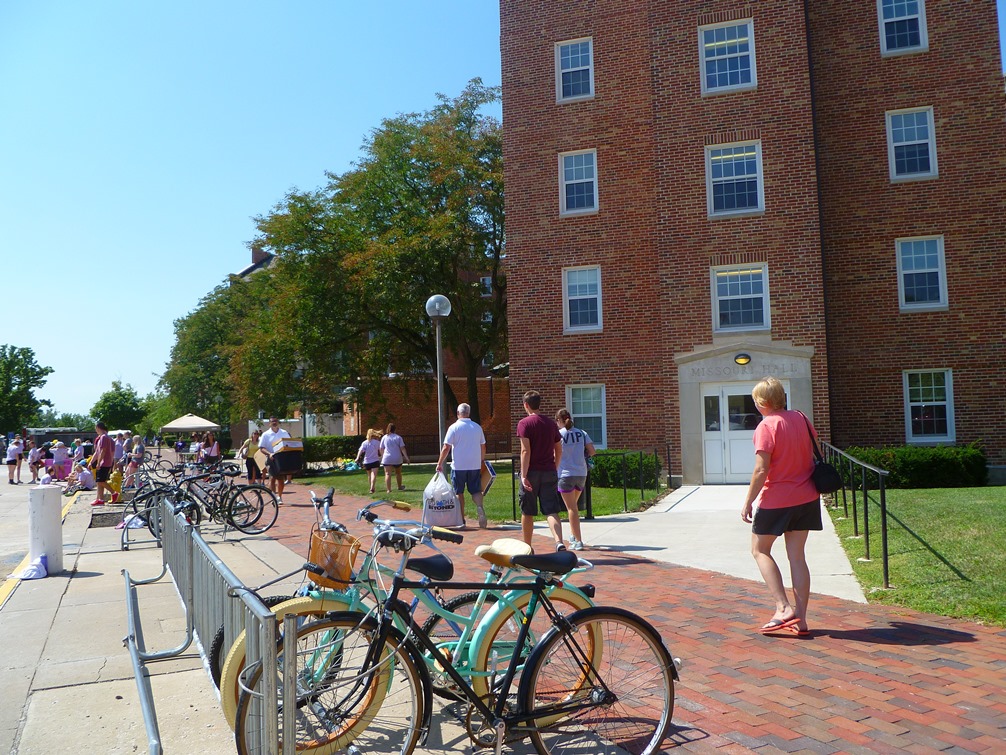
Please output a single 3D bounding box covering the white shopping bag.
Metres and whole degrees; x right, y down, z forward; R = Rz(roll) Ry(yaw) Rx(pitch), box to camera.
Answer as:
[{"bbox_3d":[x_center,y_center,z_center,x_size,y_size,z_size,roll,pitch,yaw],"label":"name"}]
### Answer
[{"bbox_3d":[-0.862,1.732,11.600,0.540,0.820,0.330,-1,-5,-3],"label":"white shopping bag"}]

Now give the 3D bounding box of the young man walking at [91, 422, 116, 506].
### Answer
[{"bbox_3d":[-8.481,1.849,17.300,0.560,1.760,0.470,-1,-5,0],"label":"young man walking"}]

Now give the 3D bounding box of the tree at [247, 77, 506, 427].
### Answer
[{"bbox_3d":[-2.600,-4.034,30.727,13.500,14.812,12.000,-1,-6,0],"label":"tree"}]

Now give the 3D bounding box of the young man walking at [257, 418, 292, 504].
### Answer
[{"bbox_3d":[-4.619,1.682,16.585,0.620,1.754,0.500,1,-6,-22],"label":"young man walking"}]

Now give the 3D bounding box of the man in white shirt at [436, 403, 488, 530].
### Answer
[{"bbox_3d":[-0.583,1.262,11.737,0.660,1.793,0.480,0,-6,-13],"label":"man in white shirt"}]

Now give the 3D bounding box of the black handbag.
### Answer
[{"bbox_3d":[2.121,0.506,5.420,0.130,0.530,0.260,2,-7,-35],"label":"black handbag"}]

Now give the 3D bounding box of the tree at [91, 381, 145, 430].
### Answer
[{"bbox_3d":[-30.713,3.724,64.674,4.500,7.000,4.500,1,-6,-25],"label":"tree"}]

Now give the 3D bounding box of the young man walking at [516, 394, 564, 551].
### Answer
[{"bbox_3d":[0.406,1.061,9.288,0.500,1.820,0.520,1,-6,-22],"label":"young man walking"}]

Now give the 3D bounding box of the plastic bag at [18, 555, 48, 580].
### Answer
[{"bbox_3d":[-4.752,1.929,8.220,0.330,0.200,0.260,2,-6,-30],"label":"plastic bag"}]

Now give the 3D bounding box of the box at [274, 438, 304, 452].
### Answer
[{"bbox_3d":[-4.322,1.370,16.400,0.440,0.240,0.360,3,-19,-41],"label":"box"}]

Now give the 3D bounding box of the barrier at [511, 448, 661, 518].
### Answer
[{"bbox_3d":[1.567,1.712,13.496,0.550,1.020,3.800,-6,-7,44],"label":"barrier"}]

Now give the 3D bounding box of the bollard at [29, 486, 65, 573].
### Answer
[{"bbox_3d":[-4.771,1.593,8.543,0.290,0.881,0.290,-1,-6,0],"label":"bollard"}]

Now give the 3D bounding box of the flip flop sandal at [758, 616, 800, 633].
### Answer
[{"bbox_3d":[1.817,1.624,5.330,0.265,0.065,0.100,-17,-8,11],"label":"flip flop sandal"}]

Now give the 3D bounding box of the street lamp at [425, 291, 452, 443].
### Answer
[{"bbox_3d":[-1.573,0.331,20.539,0.600,4.924,0.600,-1,-6,0],"label":"street lamp"}]

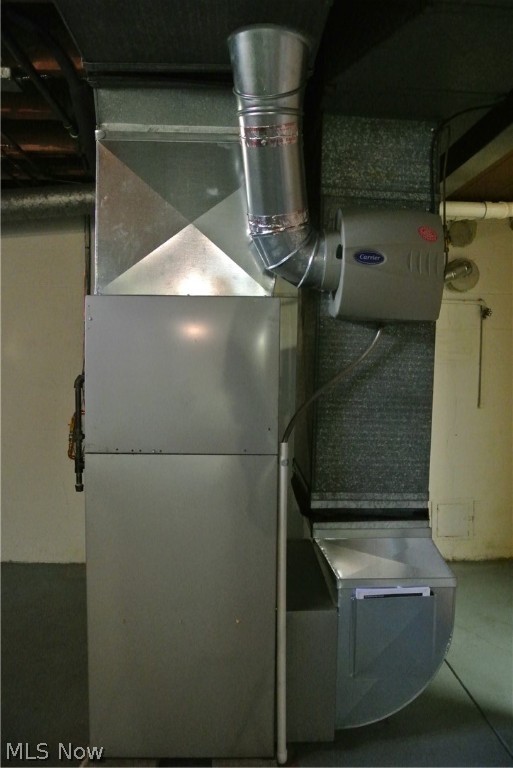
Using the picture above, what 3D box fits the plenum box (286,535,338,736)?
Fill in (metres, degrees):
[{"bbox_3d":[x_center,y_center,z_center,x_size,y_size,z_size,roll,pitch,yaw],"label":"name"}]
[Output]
[{"bbox_3d":[0.135,0.852,2.028,0.187,0.412,0.630,0,3,-2],"label":"plenum box"}]

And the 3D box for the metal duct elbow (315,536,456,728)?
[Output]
[{"bbox_3d":[0.394,0.756,2.012,0.375,0.515,0.620,0,3,-2],"label":"metal duct elbow"}]

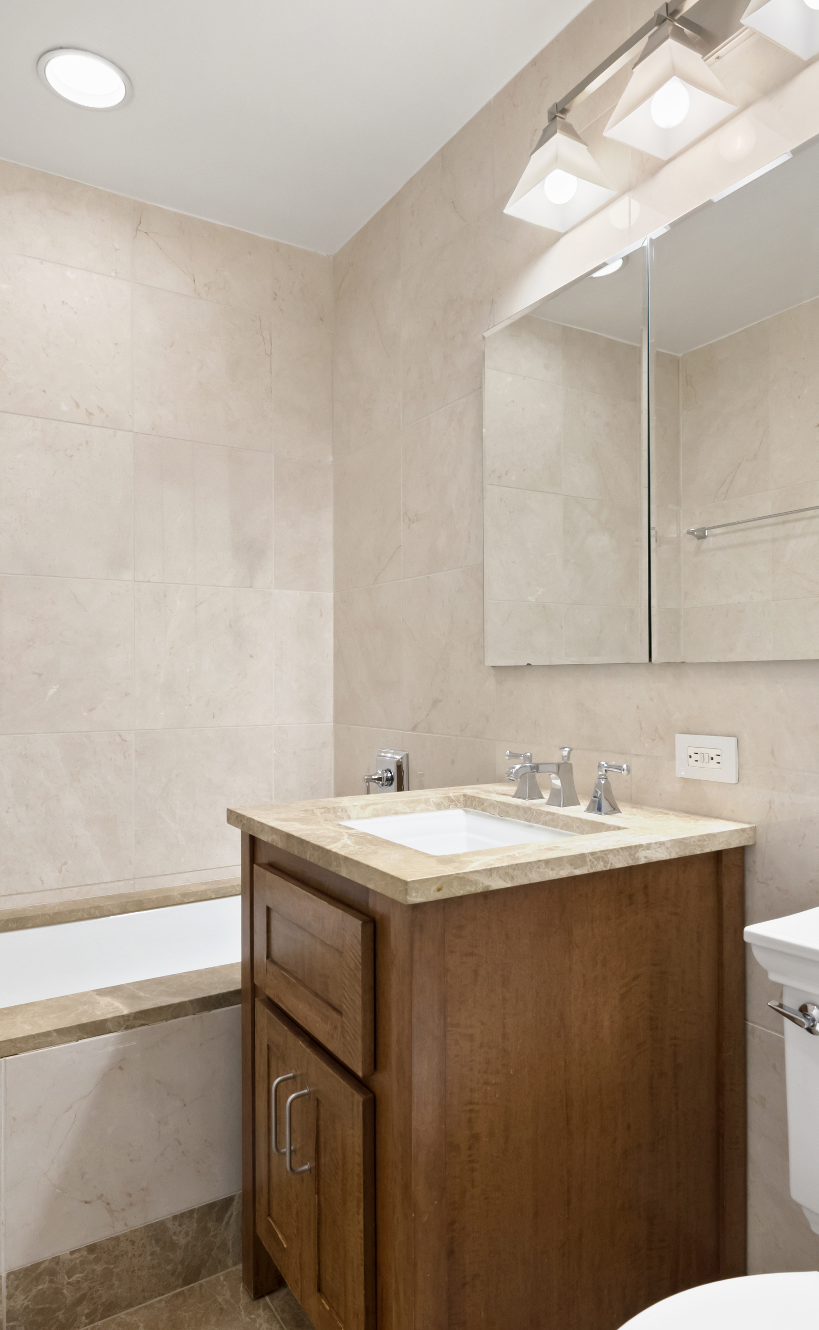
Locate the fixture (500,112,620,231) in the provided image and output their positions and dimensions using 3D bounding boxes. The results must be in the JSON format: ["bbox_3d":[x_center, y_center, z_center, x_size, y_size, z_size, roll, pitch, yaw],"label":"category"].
[{"bbox_3d":[0.285,-0.961,1.573,0.153,0.178,0.158,0,-1,-32],"label":"fixture"}]

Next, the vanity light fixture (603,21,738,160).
[{"bbox_3d":[0.421,-0.956,1.344,0.146,0.159,0.151,0,-1,-32],"label":"vanity light fixture"}]

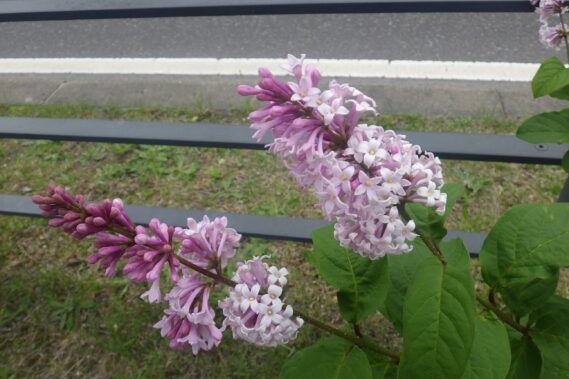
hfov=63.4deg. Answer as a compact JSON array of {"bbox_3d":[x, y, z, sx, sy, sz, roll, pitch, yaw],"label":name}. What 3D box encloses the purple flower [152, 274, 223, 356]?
[{"bbox_3d":[-0.067,0.086,0.320,0.046,0.055,0.044,-12,0,-1],"label":"purple flower"}]

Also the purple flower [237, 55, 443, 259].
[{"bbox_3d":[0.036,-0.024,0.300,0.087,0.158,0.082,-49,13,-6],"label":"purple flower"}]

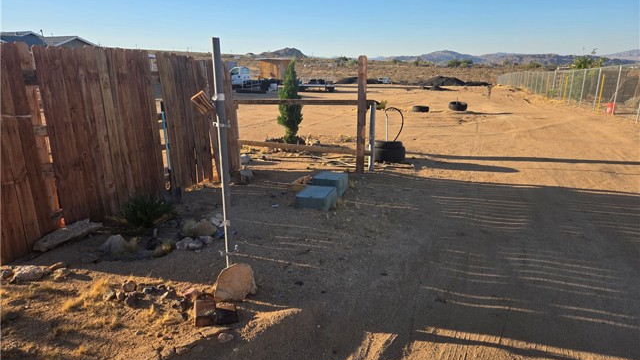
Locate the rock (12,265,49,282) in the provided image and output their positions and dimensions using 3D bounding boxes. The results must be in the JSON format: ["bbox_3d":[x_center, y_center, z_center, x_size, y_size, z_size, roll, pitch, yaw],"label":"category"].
[{"bbox_3d":[-2.365,0.747,3.472,0.270,0.100,0.170,-6,16,-19],"label":"rock"}]

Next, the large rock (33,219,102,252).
[{"bbox_3d":[-2.518,0.530,4.258,0.220,0.120,0.650,6,16,22],"label":"large rock"}]

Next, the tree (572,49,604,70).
[{"bbox_3d":[13.085,-5.008,20.803,1.500,2.500,1.500,7,17,26],"label":"tree"}]

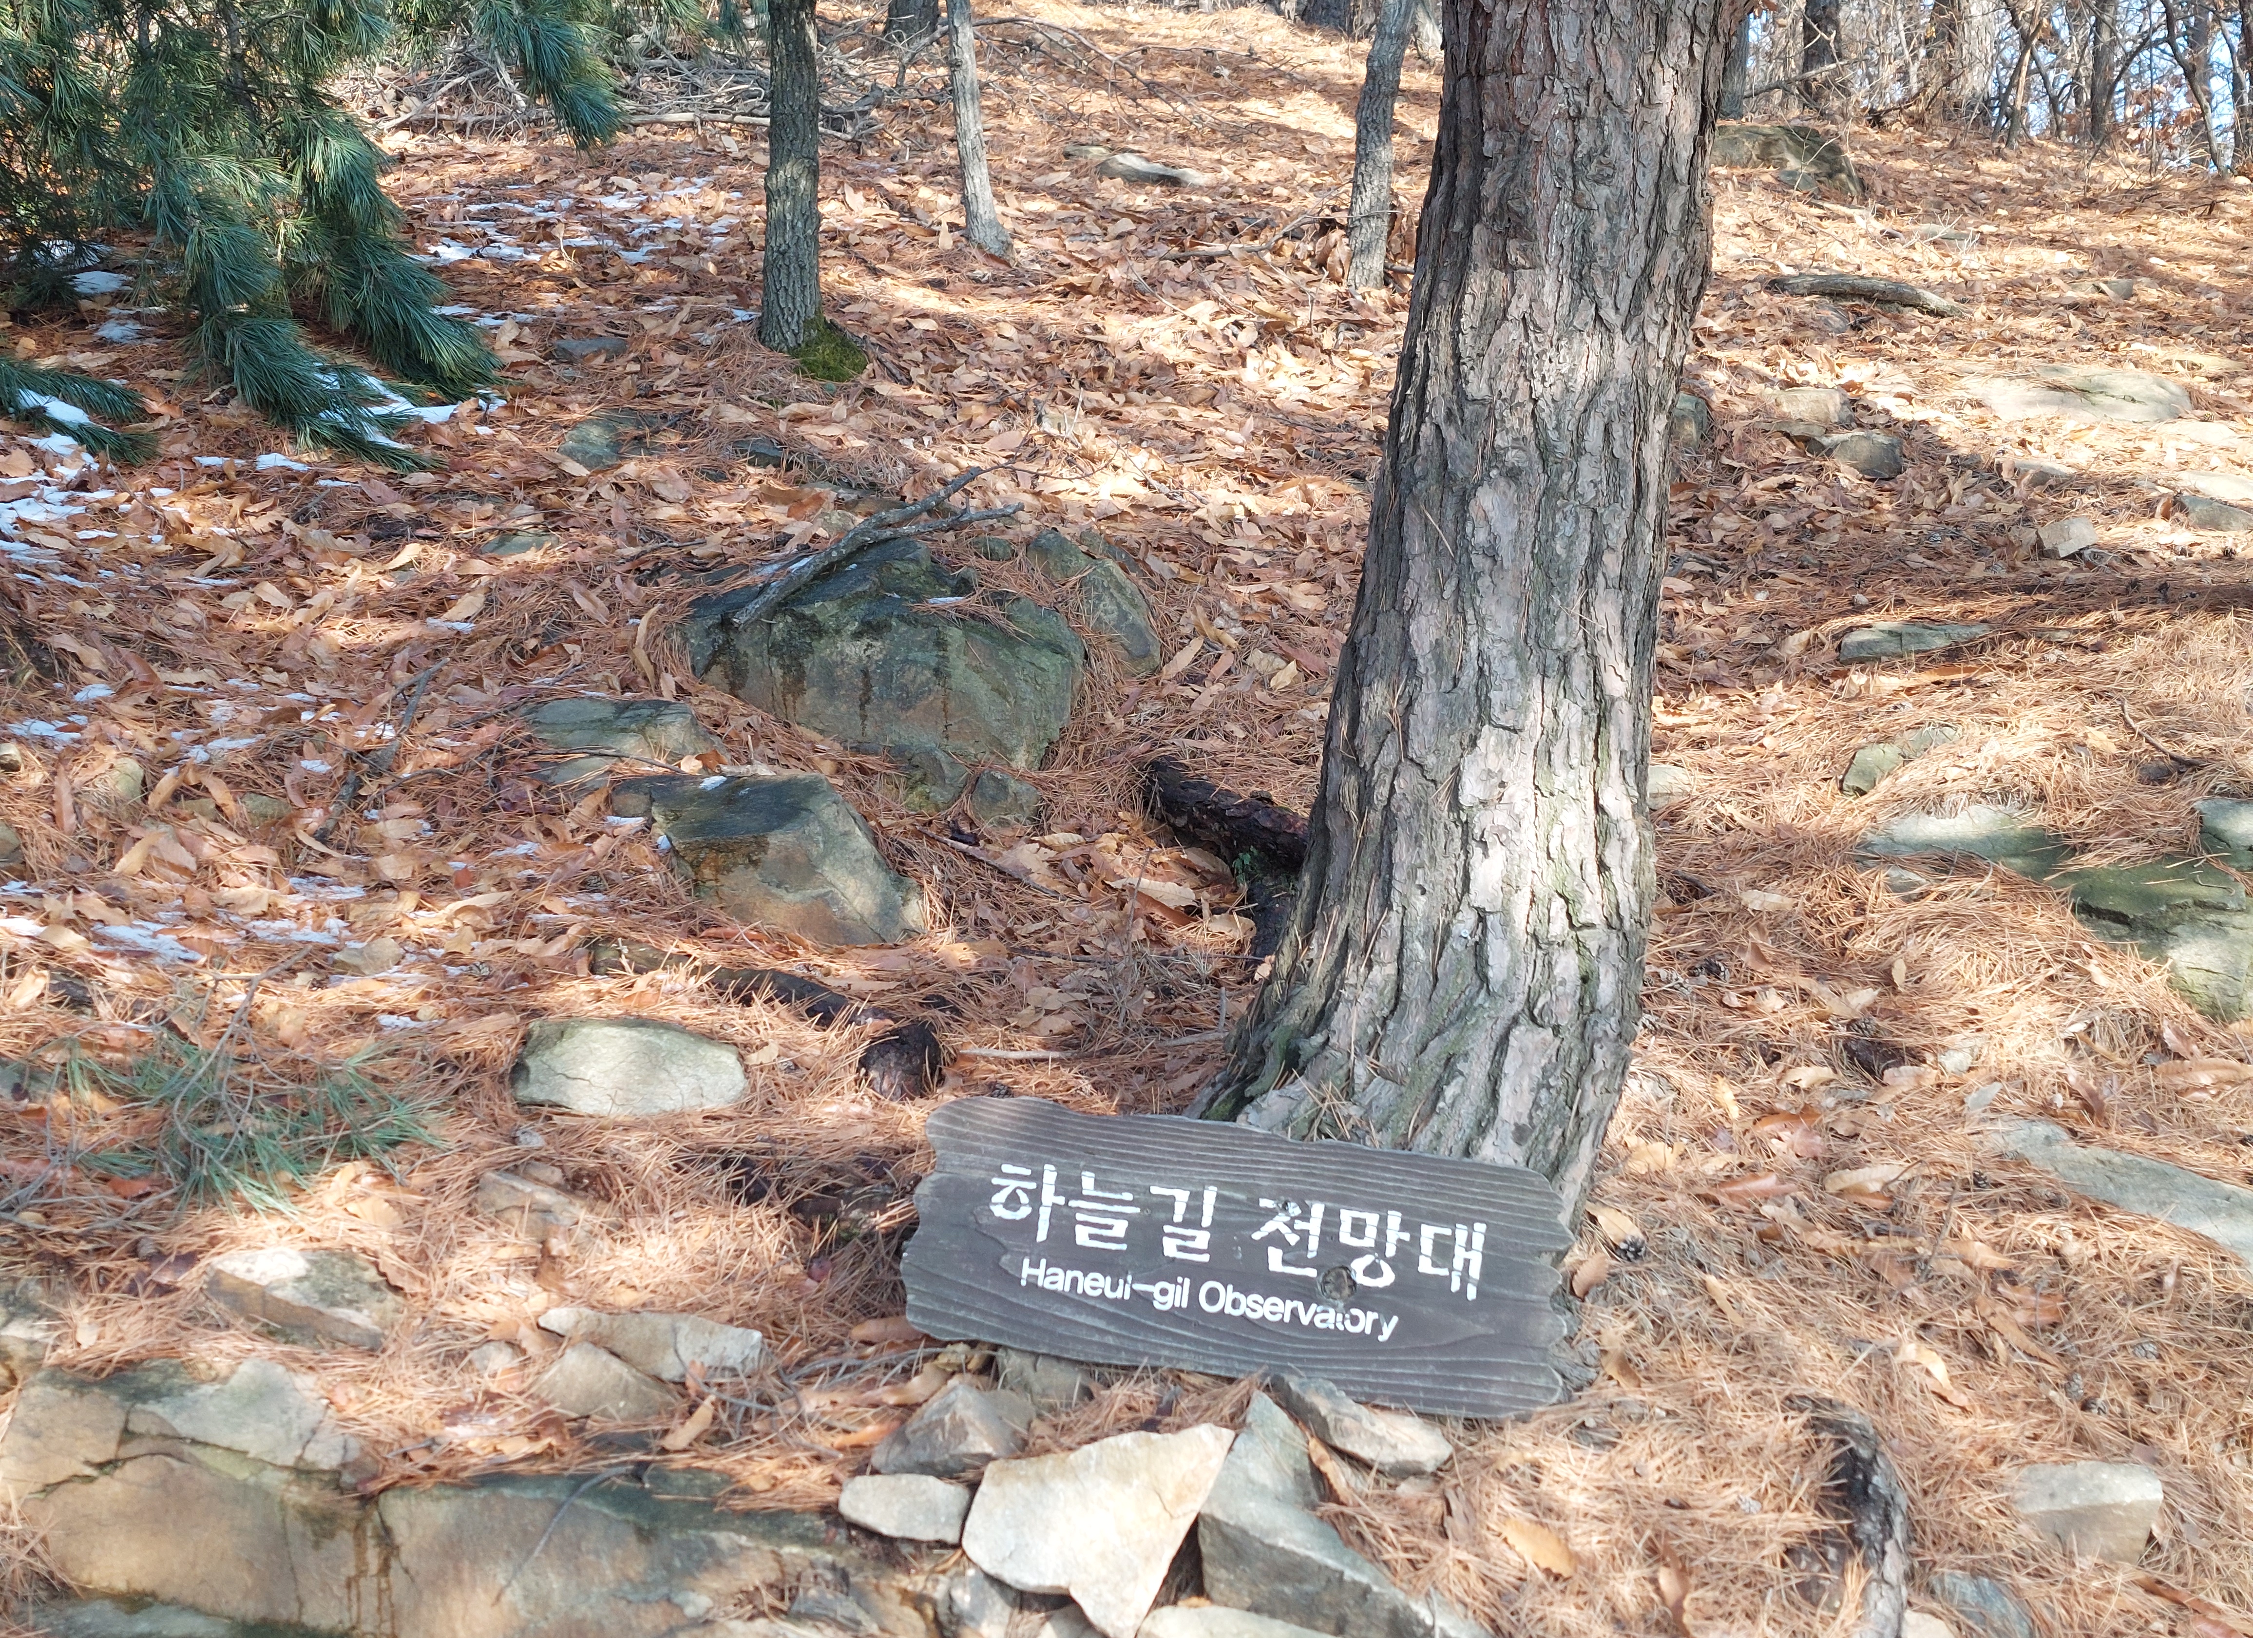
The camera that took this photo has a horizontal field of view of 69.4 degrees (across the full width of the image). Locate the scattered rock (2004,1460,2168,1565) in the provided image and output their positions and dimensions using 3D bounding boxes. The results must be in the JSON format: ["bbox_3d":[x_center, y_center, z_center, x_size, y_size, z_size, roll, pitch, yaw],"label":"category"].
[{"bbox_3d":[1.031,0.745,1.752,0.130,0.060,0.090,3,15,6],"label":"scattered rock"}]

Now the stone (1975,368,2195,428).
[{"bbox_3d":[3.052,-1.350,5.200,0.660,0.100,0.380,11,31,20],"label":"stone"}]

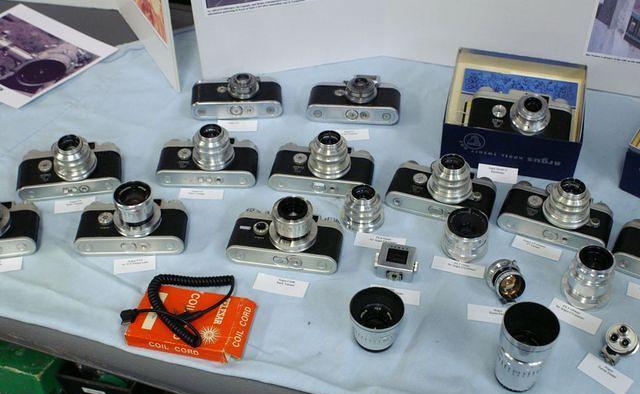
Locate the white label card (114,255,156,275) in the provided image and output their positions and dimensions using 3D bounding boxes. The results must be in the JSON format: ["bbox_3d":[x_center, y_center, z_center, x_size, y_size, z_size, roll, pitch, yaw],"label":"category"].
[{"bbox_3d":[-0.220,0.082,0.888,0.049,0.002,0.022,-5,43,-3],"label":"white label card"}]

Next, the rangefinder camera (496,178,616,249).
[{"bbox_3d":[0.292,0.007,0.899,0.133,0.071,0.076,17,46,20],"label":"rangefinder camera"}]

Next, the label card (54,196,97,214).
[{"bbox_3d":[-0.314,0.010,0.960,0.052,0.001,0.025,-7,44,-6],"label":"label card"}]

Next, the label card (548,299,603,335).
[{"bbox_3d":[0.280,0.129,0.818,0.056,0.002,0.021,28,51,29],"label":"label card"}]

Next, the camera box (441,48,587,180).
[{"bbox_3d":[0.269,-0.119,1.038,0.177,0.062,0.180,10,45,11],"label":"camera box"}]

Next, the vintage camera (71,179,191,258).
[{"bbox_3d":[-0.228,0.014,0.901,0.133,0.080,0.075,-1,43,-1],"label":"vintage camera"}]

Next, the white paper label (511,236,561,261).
[{"bbox_3d":[0.260,0.061,0.892,0.056,0.002,0.019,19,47,21],"label":"white paper label"}]

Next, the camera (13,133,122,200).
[{"bbox_3d":[-0.329,-0.052,0.978,0.133,0.071,0.076,-6,50,-7],"label":"camera"}]

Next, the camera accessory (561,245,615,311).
[{"bbox_3d":[0.297,0.087,0.820,0.049,0.059,0.049,-2,43,0],"label":"camera accessory"}]

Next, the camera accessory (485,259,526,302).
[{"bbox_3d":[0.209,0.093,0.838,0.044,0.044,0.034,-8,16,-8],"label":"camera accessory"}]

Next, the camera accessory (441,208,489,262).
[{"bbox_3d":[0.173,0.045,0.885,0.056,0.040,0.056,-2,43,0],"label":"camera accessory"}]

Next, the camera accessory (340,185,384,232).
[{"bbox_3d":[0.053,0.011,0.918,0.053,0.048,0.053,-1,44,1],"label":"camera accessory"}]

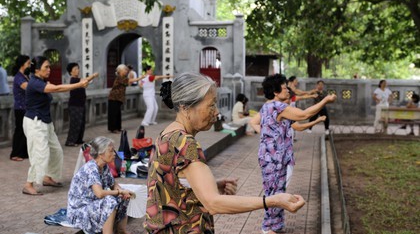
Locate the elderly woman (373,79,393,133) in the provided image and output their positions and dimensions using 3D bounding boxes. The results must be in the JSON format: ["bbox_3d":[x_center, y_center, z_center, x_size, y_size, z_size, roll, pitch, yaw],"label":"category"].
[{"bbox_3d":[4.866,-0.331,16.446,0.540,1.480,0.330,0,4,-9],"label":"elderly woman"}]

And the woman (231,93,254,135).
[{"bbox_3d":[0.857,-0.072,15.262,0.620,1.070,0.480,1,4,9],"label":"woman"}]

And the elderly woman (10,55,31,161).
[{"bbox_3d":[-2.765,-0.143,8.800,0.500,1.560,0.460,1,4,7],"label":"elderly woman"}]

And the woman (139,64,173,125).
[{"bbox_3d":[-1.394,-0.548,14.926,0.820,1.510,0.480,1,4,7],"label":"woman"}]

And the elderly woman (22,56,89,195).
[{"bbox_3d":[-1.669,0.072,6.415,0.780,1.490,0.480,1,4,7],"label":"elderly woman"}]

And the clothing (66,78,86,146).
[{"bbox_3d":[-2.432,-0.107,10.628,0.300,1.230,0.380,2,4,17],"label":"clothing"}]

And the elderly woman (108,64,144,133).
[{"bbox_3d":[-1.891,-0.416,13.043,0.780,1.510,0.480,1,4,7],"label":"elderly woman"}]

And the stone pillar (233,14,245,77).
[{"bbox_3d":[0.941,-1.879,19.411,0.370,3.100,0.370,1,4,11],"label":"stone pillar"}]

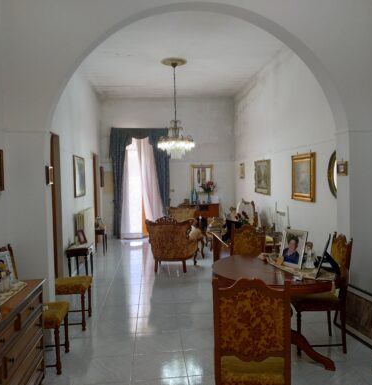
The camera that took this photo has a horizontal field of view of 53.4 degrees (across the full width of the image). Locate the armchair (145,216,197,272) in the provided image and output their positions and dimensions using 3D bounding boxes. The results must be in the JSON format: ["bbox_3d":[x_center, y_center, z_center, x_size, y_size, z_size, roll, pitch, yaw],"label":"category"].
[{"bbox_3d":[-0.220,0.833,6.318,0.800,0.930,0.750,0,3,6],"label":"armchair"}]

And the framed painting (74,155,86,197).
[{"bbox_3d":[-1.929,-0.283,6.748,0.040,0.740,0.815,-1,3,-5],"label":"framed painting"}]

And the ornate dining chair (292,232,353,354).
[{"bbox_3d":[1.192,0.905,3.417,0.540,1.020,0.430,-1,2,-6],"label":"ornate dining chair"}]

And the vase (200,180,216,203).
[{"bbox_3d":[0.577,-0.019,9.496,0.414,0.578,0.352,-1,3,-5],"label":"vase"}]

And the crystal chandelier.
[{"bbox_3d":[-0.191,-1.592,7.272,0.740,1.900,0.740,-1,2,-6],"label":"crystal chandelier"}]

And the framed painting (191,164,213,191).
[{"bbox_3d":[0.455,-0.366,10.353,0.660,0.830,0.050,-1,2,-6],"label":"framed painting"}]

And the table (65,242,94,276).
[{"bbox_3d":[-1.745,1.131,6.135,0.380,0.455,0.440,-1,2,-6],"label":"table"}]

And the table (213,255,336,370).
[{"bbox_3d":[0.764,1.042,3.269,1.090,0.770,1.090,-1,3,-5],"label":"table"}]

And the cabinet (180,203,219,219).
[{"bbox_3d":[0.374,0.765,10.193,1.060,0.900,0.400,-1,2,-6],"label":"cabinet"}]

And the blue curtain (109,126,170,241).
[{"bbox_3d":[-1.220,-0.253,10.086,1.670,2.970,0.220,-1,2,-6],"label":"blue curtain"}]

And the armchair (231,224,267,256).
[{"bbox_3d":[0.639,0.878,4.045,0.470,1.030,0.530,0,3,15],"label":"armchair"}]

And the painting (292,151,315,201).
[{"bbox_3d":[1.841,-0.229,5.784,0.050,0.730,0.920,-1,2,-6],"label":"painting"}]

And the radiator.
[{"bbox_3d":[-1.934,0.769,7.146,0.170,0.860,1.350,-1,2,-6],"label":"radiator"}]

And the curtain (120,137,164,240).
[{"bbox_3d":[-1.096,-0.133,9.303,1.131,2.584,0.200,-1,3,-5],"label":"curtain"}]

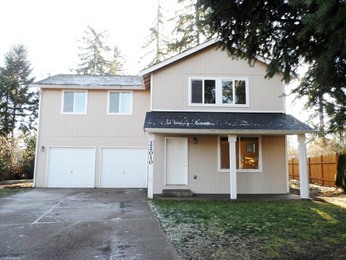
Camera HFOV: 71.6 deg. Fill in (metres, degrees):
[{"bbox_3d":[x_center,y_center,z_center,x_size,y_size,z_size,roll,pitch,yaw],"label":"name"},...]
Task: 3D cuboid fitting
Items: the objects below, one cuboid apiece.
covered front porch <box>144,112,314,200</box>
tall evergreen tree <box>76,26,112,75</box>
[{"bbox_3d":[2.201,0.963,10.080,6.700,3.650,1.580,1,-6,-2],"label":"covered front porch"},{"bbox_3d":[-11.061,-4.786,33.276,5.600,19.800,5.600,1,-6,-2],"label":"tall evergreen tree"}]

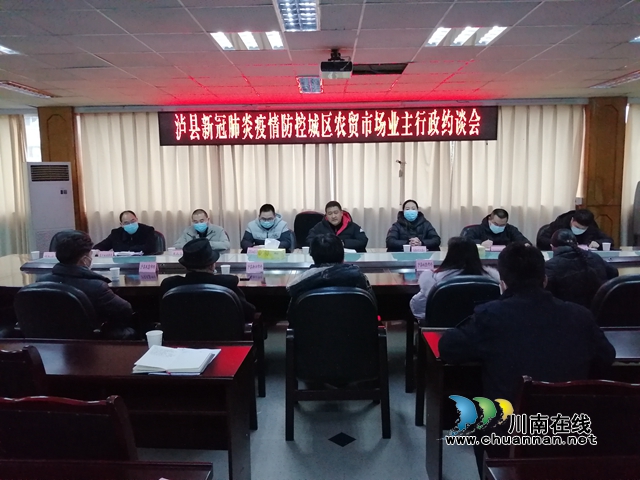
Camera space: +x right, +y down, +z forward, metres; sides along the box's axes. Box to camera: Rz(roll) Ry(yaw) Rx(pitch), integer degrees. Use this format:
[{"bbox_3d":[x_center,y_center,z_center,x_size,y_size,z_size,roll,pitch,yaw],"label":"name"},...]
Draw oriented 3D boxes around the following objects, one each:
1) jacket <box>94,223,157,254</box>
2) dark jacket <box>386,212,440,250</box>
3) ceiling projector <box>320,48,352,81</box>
[{"bbox_3d":[-2.120,0.126,5.392,0.660,0.660,0.500,-1,8,1],"label":"jacket"},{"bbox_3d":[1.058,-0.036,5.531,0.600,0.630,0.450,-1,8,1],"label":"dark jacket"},{"bbox_3d":[0.145,-1.624,4.401,0.289,0.233,0.264,-1,8,1],"label":"ceiling projector"}]

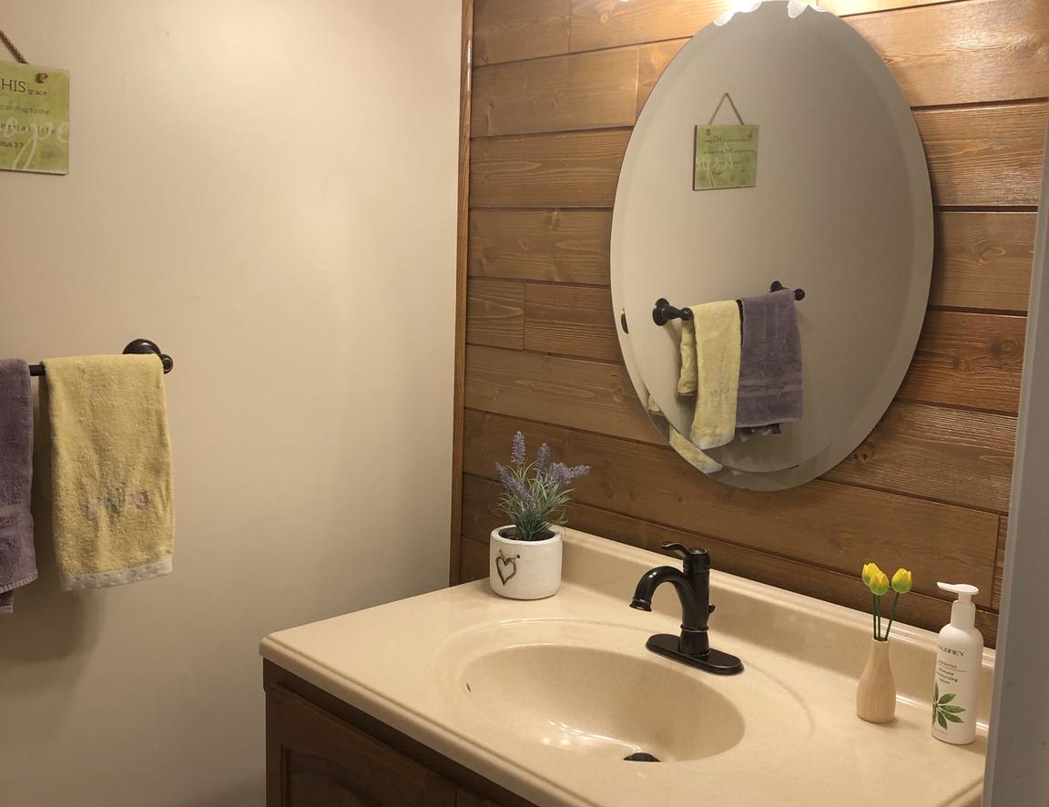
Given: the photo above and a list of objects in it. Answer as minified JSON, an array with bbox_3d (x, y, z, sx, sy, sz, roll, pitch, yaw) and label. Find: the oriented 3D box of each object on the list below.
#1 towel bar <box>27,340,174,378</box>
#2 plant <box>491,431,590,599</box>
[{"bbox_3d":[-0.724,-0.047,1.559,0.520,0.063,0.092,-6,11,-43],"label":"towel bar"},{"bbox_3d":[0.017,0.187,1.945,0.145,0.274,0.150,2,8,0],"label":"plant"}]

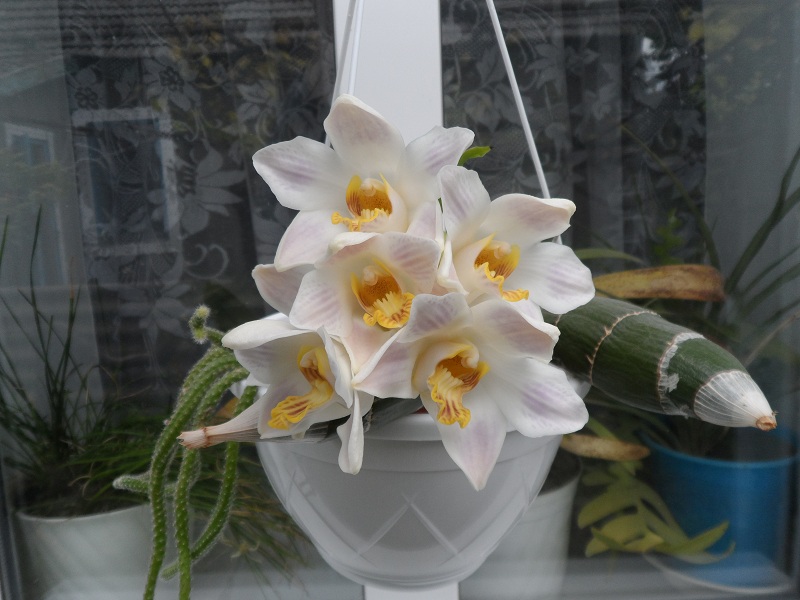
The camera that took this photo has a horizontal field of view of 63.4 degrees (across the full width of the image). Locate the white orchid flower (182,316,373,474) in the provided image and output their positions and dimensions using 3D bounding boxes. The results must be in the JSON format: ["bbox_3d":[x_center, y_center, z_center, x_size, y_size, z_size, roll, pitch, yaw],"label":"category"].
[{"bbox_3d":[-0.053,0.043,0.289,0.068,0.064,0.047,1,15,26],"label":"white orchid flower"}]

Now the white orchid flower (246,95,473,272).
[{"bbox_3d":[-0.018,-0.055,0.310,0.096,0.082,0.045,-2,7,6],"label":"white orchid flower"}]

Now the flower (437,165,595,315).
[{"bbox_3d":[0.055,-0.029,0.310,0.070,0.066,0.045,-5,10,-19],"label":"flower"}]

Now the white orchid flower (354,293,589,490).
[{"bbox_3d":[0.031,0.040,0.283,0.094,0.080,0.047,-3,15,-5],"label":"white orchid flower"}]

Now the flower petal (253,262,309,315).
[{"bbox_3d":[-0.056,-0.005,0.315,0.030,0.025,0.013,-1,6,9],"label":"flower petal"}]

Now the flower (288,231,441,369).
[{"bbox_3d":[-0.015,0.001,0.294,0.069,0.063,0.042,-3,12,-2],"label":"flower"}]

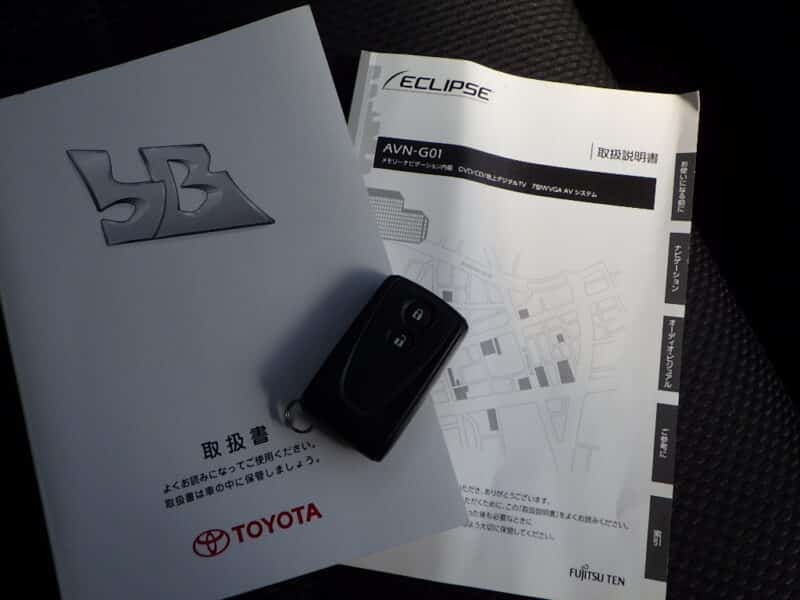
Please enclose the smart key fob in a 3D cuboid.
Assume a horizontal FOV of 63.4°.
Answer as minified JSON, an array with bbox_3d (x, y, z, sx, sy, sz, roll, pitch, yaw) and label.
[{"bbox_3d":[-0.005,0.024,0.233,0.037,0.013,0.063,34,85,7],"label":"smart key fob"}]

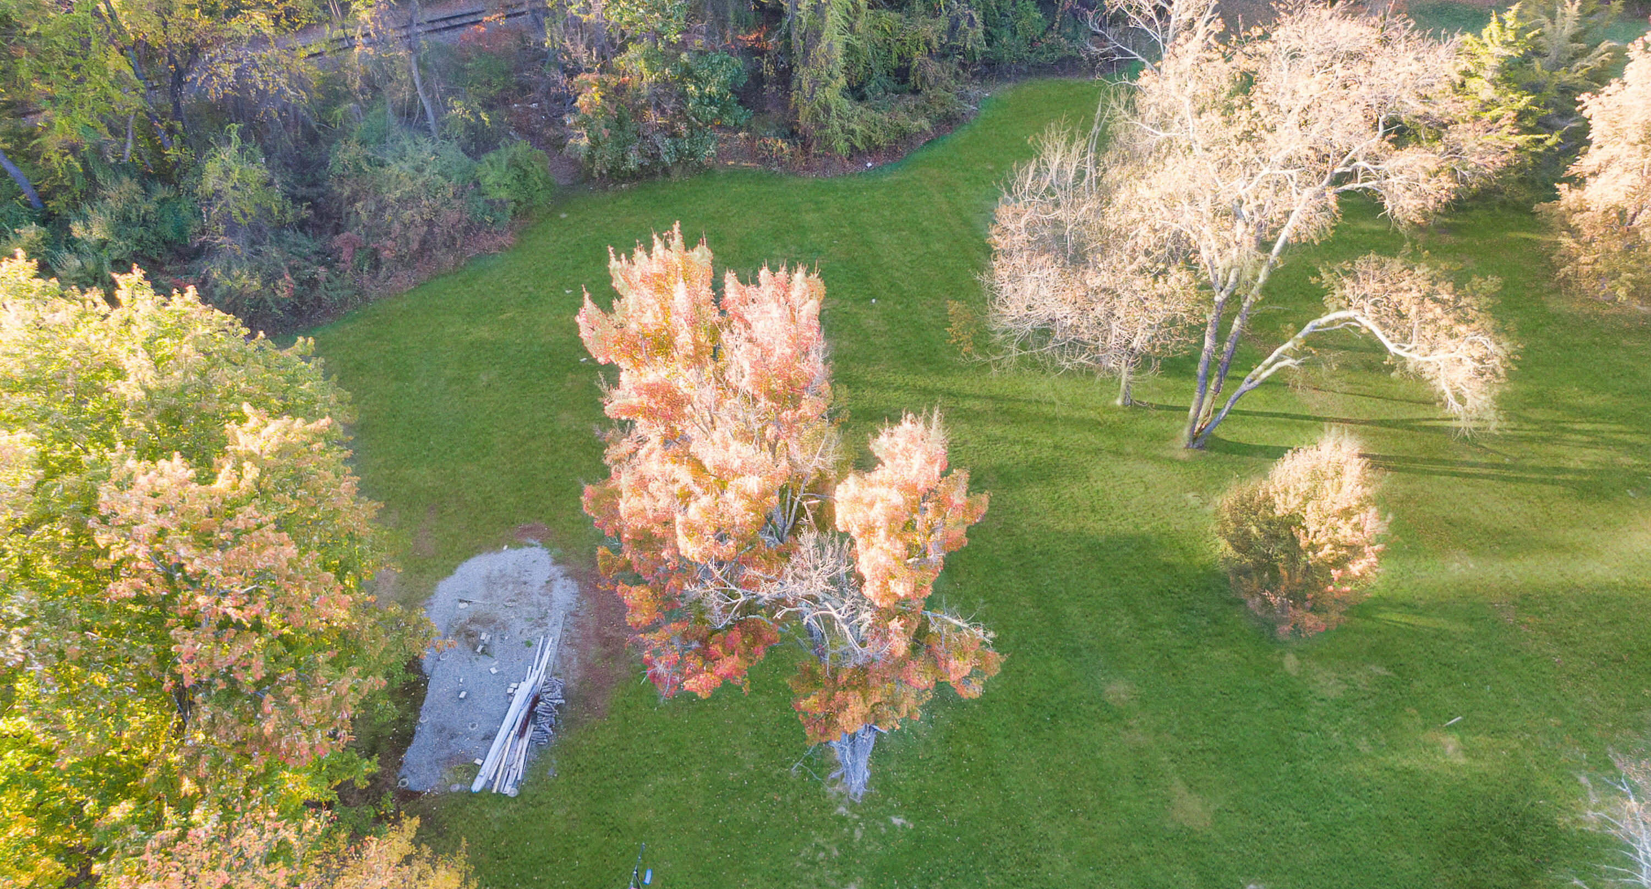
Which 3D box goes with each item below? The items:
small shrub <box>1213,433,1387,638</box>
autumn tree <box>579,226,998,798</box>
[{"bbox_3d":[12.650,2.612,30.758,4.300,6.300,4.300,0,41,0],"label":"small shrub"},{"bbox_3d":[-0.500,2.589,23.848,8.200,15.400,7.200,0,41,0],"label":"autumn tree"}]

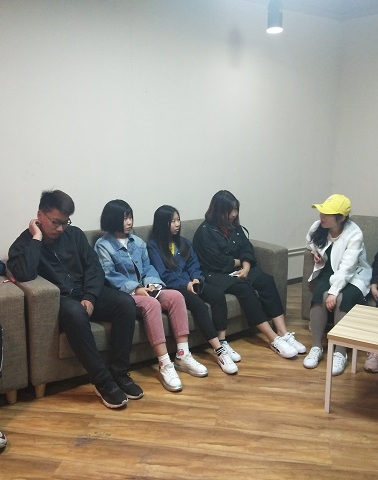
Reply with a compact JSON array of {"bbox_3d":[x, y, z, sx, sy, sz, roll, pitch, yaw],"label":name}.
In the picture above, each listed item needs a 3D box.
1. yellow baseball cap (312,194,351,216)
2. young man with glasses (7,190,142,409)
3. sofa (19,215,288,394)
[{"bbox_3d":[0.968,-0.234,3.255,0.270,0.140,0.180,8,11,14],"label":"yellow baseball cap"},{"bbox_3d":[-0.623,0.282,2.740,0.640,1.100,0.880,-5,11,-32],"label":"young man with glasses"},{"bbox_3d":[-0.243,0.327,3.482,2.060,0.770,0.770,-7,12,-37],"label":"sofa"}]

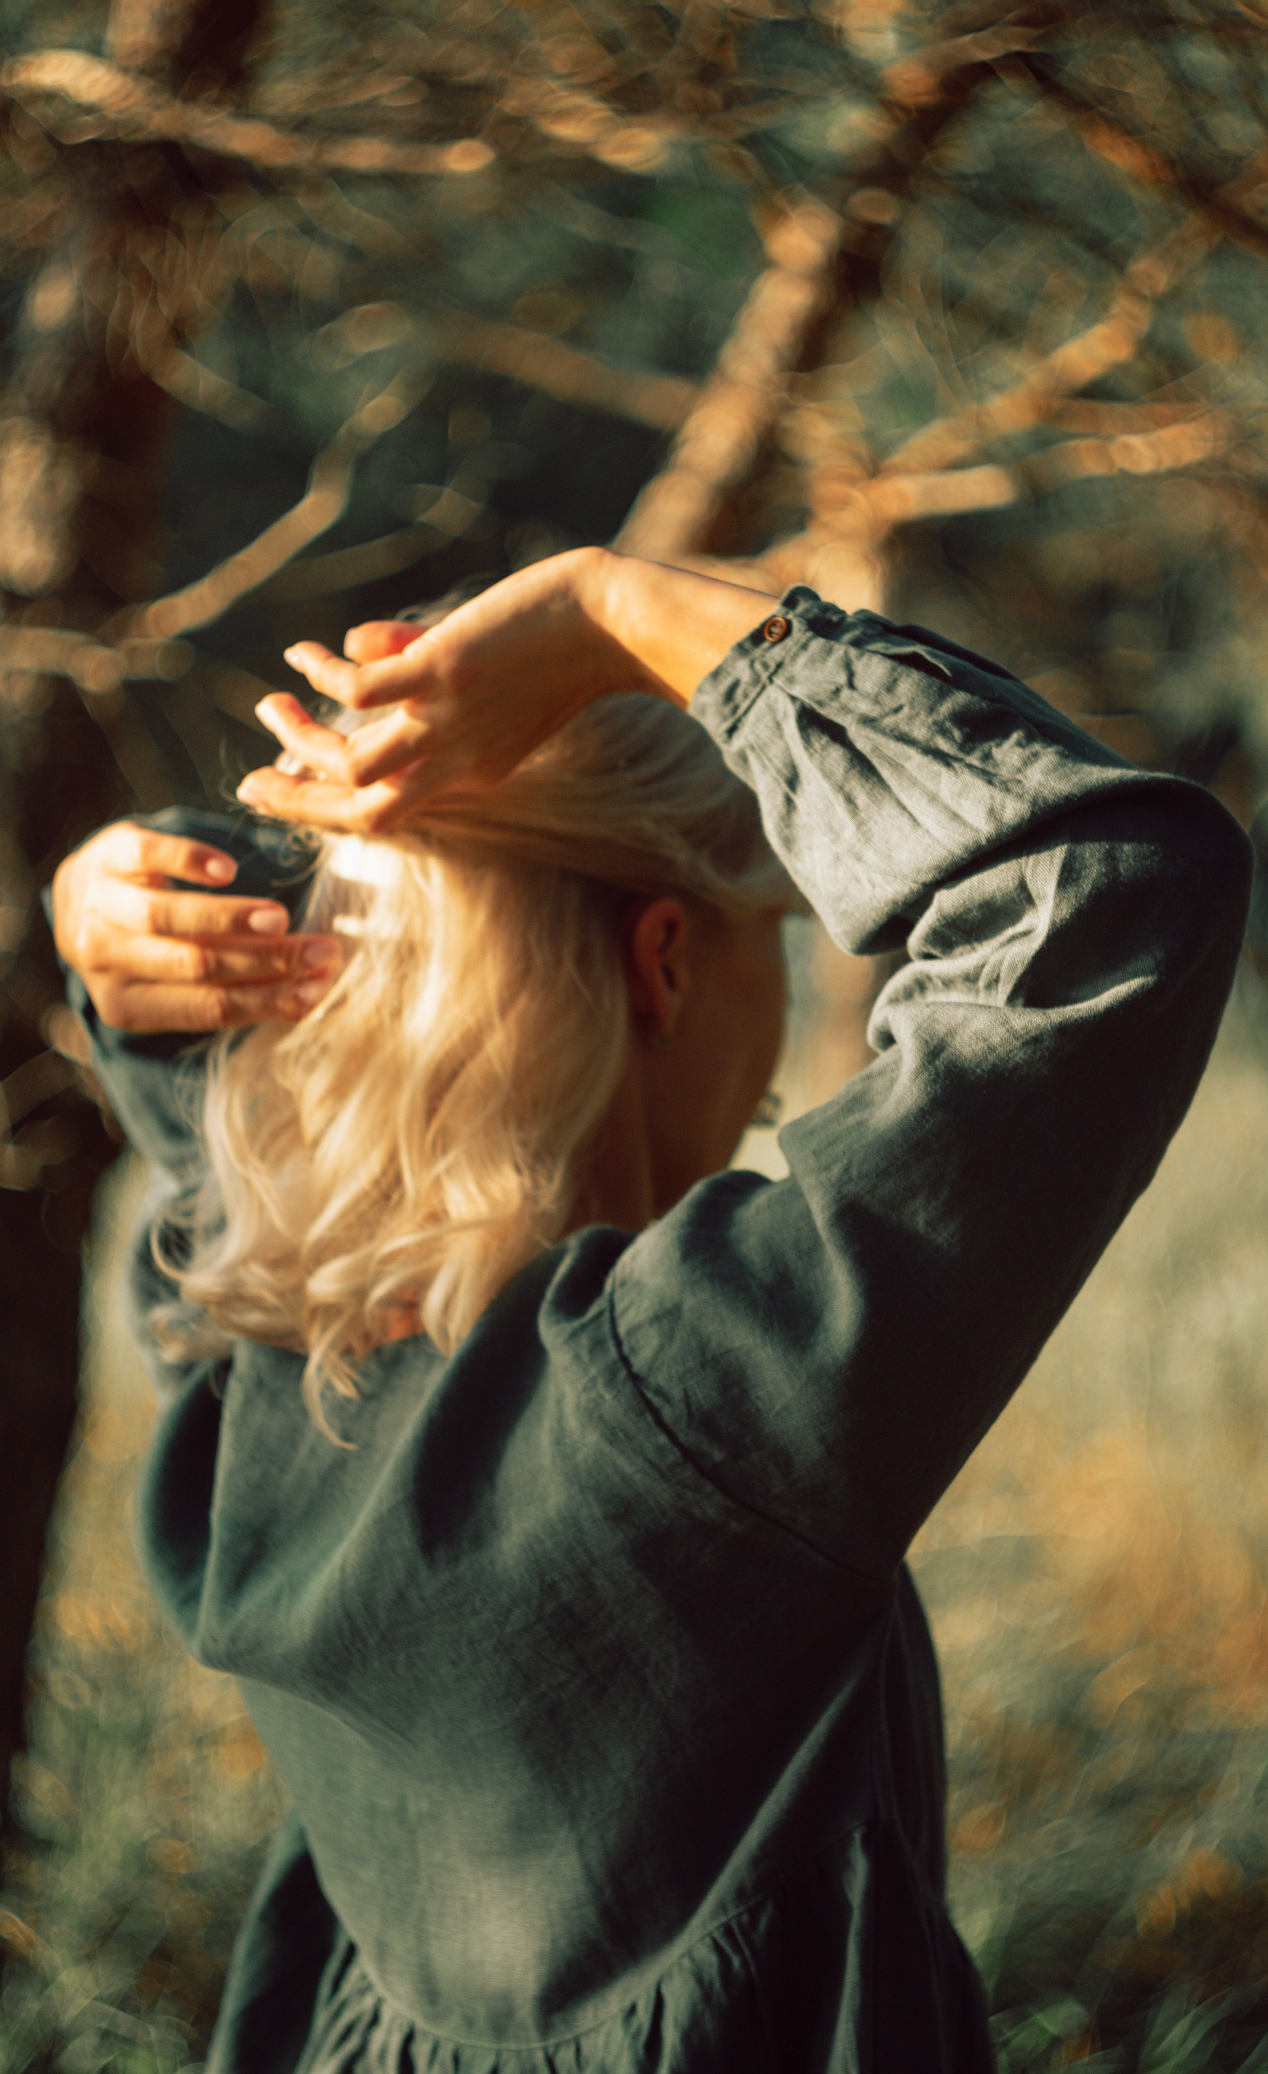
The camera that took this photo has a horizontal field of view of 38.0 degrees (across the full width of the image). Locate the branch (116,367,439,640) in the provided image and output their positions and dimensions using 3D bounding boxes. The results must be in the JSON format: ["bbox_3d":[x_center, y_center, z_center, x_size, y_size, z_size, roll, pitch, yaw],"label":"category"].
[{"bbox_3d":[-0.504,-0.753,2.600,0.441,0.389,0.200,0,3,0],"label":"branch"}]

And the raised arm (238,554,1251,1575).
[{"bbox_3d":[0.050,0.013,0.840,0.453,0.457,0.240,0,3,0],"label":"raised arm"}]

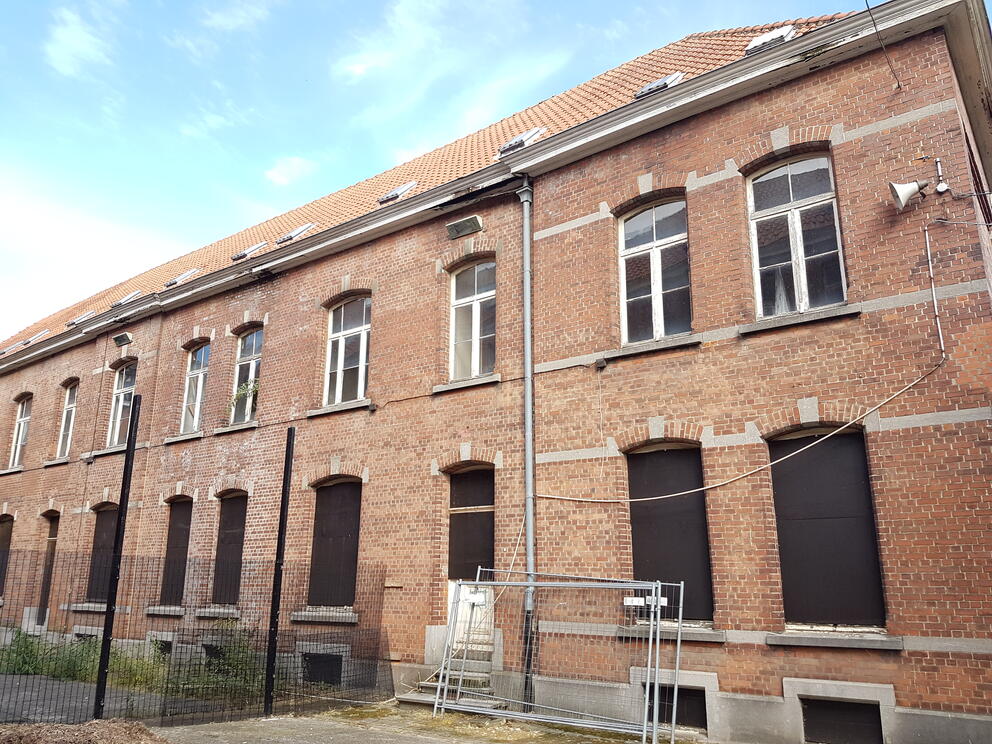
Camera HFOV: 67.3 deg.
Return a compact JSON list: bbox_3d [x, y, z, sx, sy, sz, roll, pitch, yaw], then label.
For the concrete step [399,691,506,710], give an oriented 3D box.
[{"bbox_3d":[-0.677,5.228,11.836,1.750,0.100,0.580,-11,-19,34],"label":"concrete step"}]

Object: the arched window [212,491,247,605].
[{"bbox_3d":[-5.556,3.690,15.704,1.081,2.317,0.120,-11,-19,35],"label":"arched window"}]

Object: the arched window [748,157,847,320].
[{"bbox_3d":[3.956,-1.820,9.860,1.170,2.177,0.120,-11,-19,35],"label":"arched window"}]

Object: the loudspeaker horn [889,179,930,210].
[{"bbox_3d":[5.404,-2.365,9.655,0.410,0.390,0.390,-23,-23,18],"label":"loudspeaker horn"}]

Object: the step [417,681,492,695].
[{"bbox_3d":[-0.508,4.709,11.048,1.335,0.103,0.340,-11,-19,35],"label":"step"}]

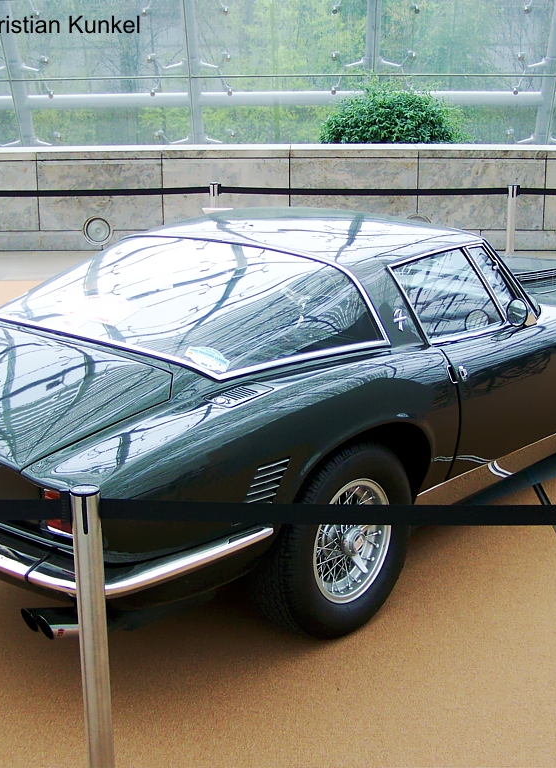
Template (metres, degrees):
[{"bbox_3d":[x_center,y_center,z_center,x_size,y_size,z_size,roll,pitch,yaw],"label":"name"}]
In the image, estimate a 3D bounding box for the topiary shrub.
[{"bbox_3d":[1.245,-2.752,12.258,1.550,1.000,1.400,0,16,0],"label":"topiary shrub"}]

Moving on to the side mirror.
[{"bbox_3d":[0.943,-0.279,4.316,0.075,0.115,0.110,-12,19,-36],"label":"side mirror"}]

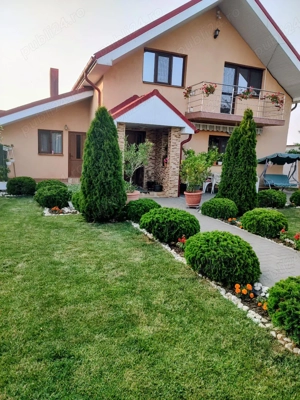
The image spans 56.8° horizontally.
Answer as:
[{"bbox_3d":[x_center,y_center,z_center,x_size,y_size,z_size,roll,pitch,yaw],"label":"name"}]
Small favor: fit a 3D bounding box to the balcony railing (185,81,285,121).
[{"bbox_3d":[3.592,-4.006,11.639,3.920,1.070,1.250,-1,11,-19],"label":"balcony railing"}]

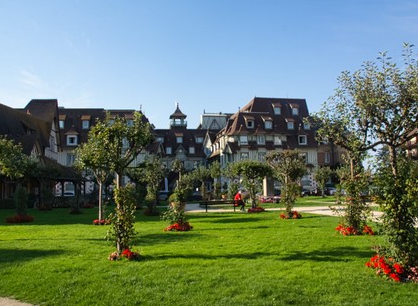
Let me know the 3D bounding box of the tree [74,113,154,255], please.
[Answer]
[{"bbox_3d":[-2.095,0.780,7.912,1.700,3.200,1.500,1,-5,-15],"label":"tree"}]

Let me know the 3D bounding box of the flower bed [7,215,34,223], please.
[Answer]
[{"bbox_3d":[-8.511,2.946,15.495,1.220,0.280,1.200,3,-6,-28],"label":"flower bed"}]

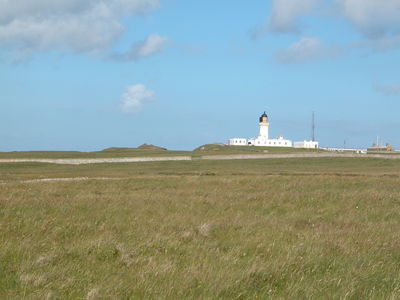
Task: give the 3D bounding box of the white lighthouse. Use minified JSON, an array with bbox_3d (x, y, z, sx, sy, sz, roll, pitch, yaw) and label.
[{"bbox_3d":[33.100,-11.200,600.000,5.300,17.700,5.300,0,0,0],"label":"white lighthouse"}]

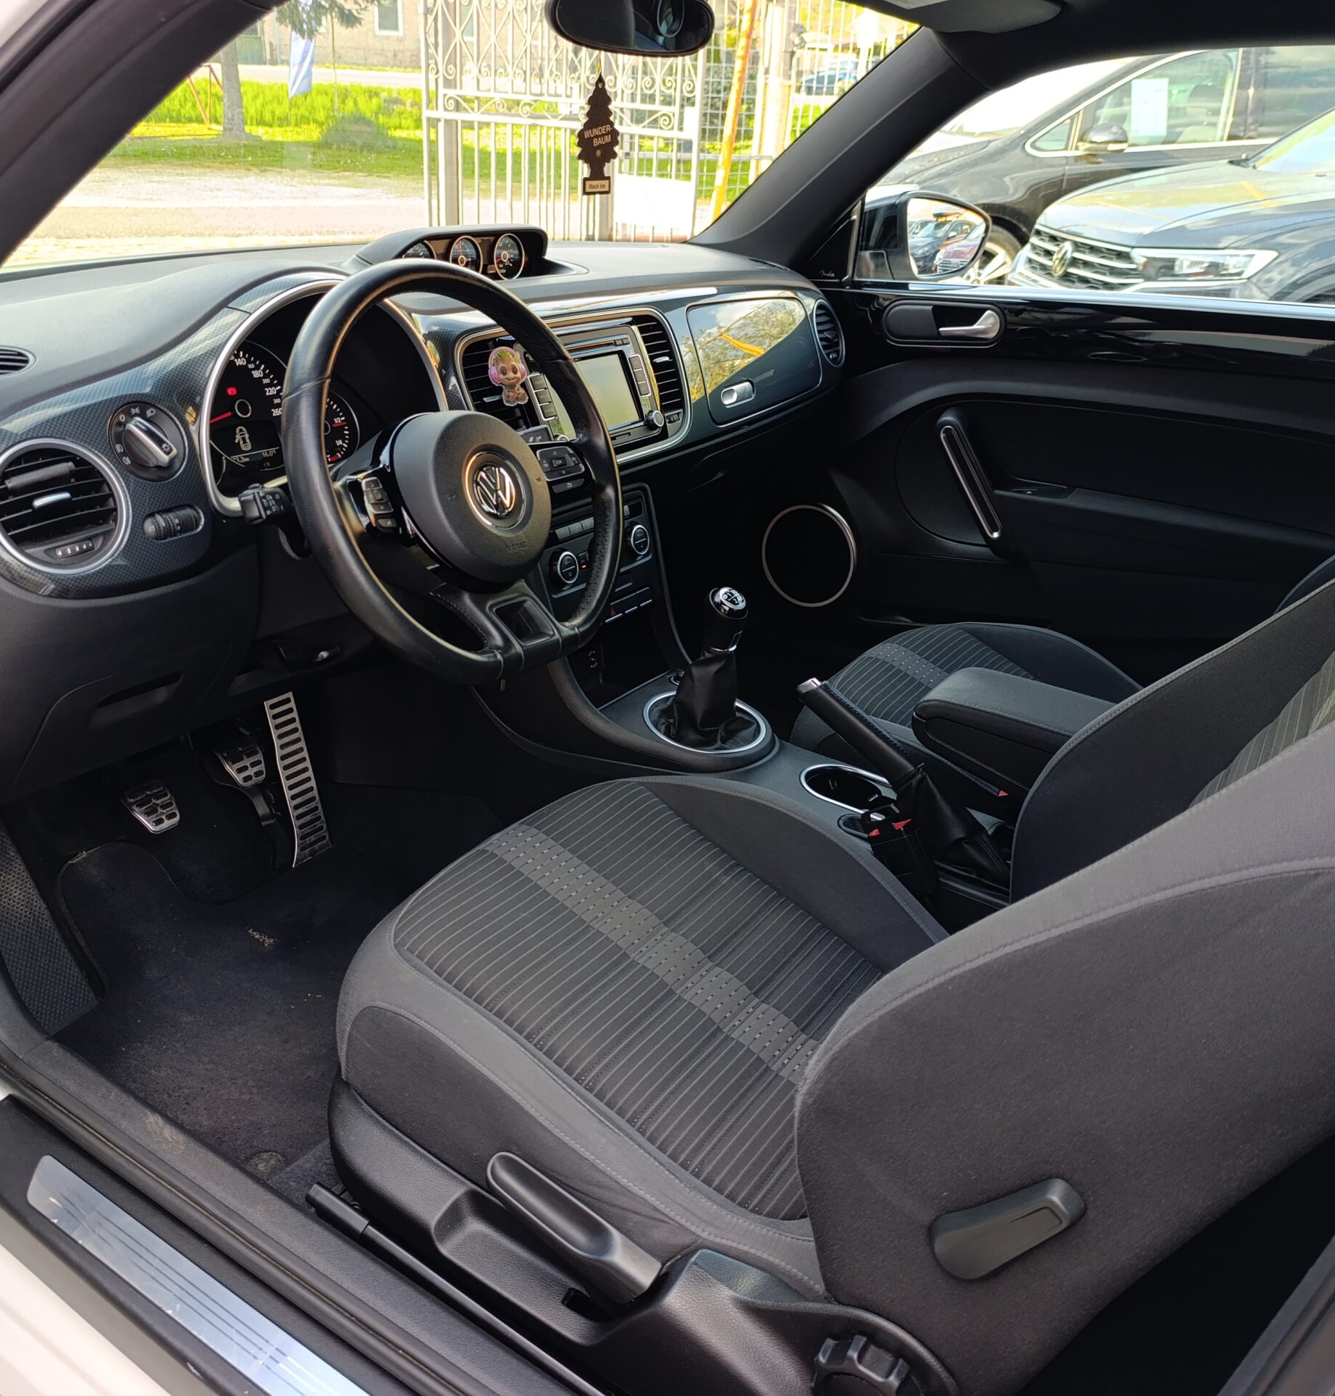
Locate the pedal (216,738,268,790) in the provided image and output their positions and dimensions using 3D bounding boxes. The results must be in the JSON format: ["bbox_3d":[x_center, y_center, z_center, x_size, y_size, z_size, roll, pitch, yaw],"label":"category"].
[{"bbox_3d":[-0.516,0.080,1.499,0.022,0.052,0.062,-22,5,41],"label":"pedal"}]

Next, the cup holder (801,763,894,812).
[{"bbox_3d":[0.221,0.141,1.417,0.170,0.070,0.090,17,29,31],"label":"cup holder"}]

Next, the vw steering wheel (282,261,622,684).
[{"bbox_3d":[-0.182,-0.198,1.080,0.100,0.360,0.370,-6,16,40],"label":"vw steering wheel"}]

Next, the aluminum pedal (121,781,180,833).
[{"bbox_3d":[-0.587,0.125,1.405,0.025,0.051,0.052,-28,1,40],"label":"aluminum pedal"}]

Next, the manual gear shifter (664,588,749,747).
[{"bbox_3d":[0.050,-0.047,1.449,0.110,0.180,0.100,2,24,-1],"label":"manual gear shifter"}]

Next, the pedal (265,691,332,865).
[{"bbox_3d":[-0.491,0.106,1.621,0.030,0.228,0.048,-1,13,37],"label":"pedal"}]

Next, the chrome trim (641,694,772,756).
[{"bbox_3d":[0.046,0.032,1.488,0.150,0.020,0.150,7,30,-4],"label":"chrome trim"}]

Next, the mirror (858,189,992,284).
[{"bbox_3d":[0.428,-0.762,2.043,0.220,0.150,0.130,-19,32,-37],"label":"mirror"}]

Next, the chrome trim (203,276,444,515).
[{"bbox_3d":[-0.308,-0.291,1.144,0.055,0.205,0.305,2,20,36],"label":"chrome trim"}]

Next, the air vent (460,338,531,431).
[{"bbox_3d":[-0.182,-0.333,1.308,0.035,0.097,0.087,4,22,36],"label":"air vent"}]

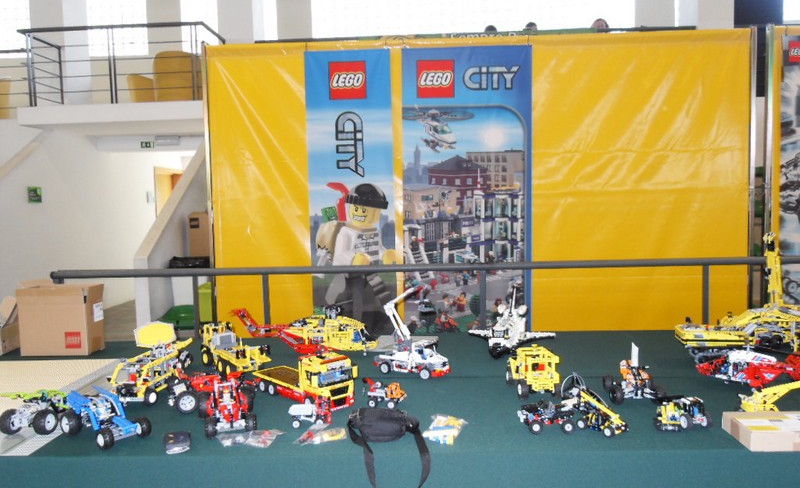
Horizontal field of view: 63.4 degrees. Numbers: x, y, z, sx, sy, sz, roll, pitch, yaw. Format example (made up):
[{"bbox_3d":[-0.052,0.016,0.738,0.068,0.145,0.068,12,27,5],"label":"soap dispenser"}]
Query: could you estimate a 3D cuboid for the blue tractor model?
[{"bbox_3d":[-0.809,0.469,1.788,0.245,0.128,0.140,1,4,39],"label":"blue tractor model"}]

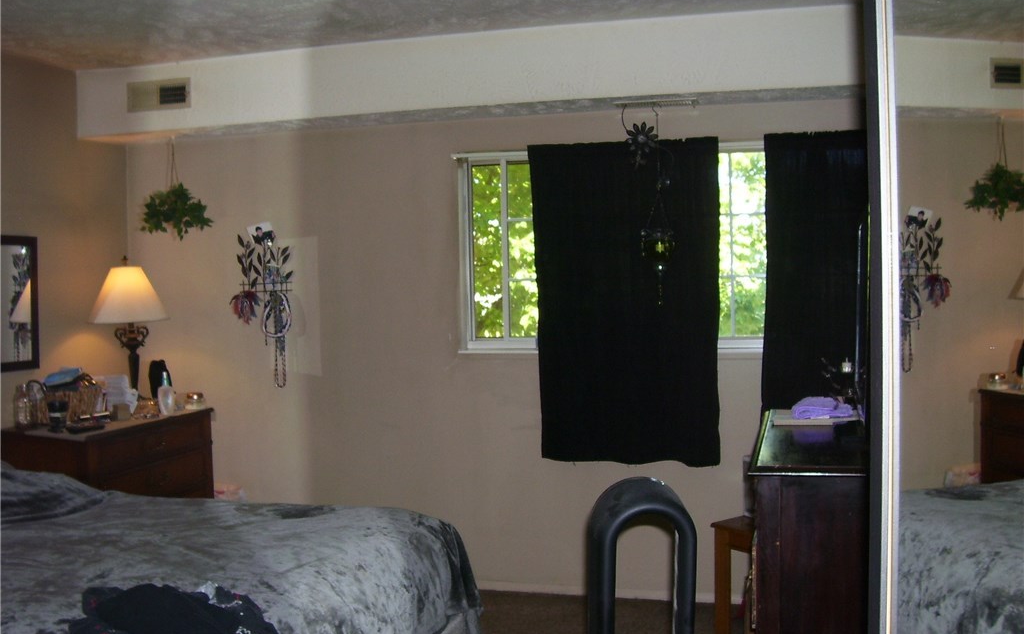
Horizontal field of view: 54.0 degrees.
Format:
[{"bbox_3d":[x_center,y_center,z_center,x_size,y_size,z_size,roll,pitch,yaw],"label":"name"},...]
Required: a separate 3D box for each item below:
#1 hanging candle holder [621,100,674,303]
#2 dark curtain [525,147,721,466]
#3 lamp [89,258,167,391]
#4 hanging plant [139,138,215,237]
[{"bbox_3d":[0.557,-0.450,4.103,0.205,0.810,0.140,-1,3,15],"label":"hanging candle holder"},{"bbox_3d":[0.474,-0.053,4.261,0.790,1.355,0.075,-1,3,15],"label":"dark curtain"},{"bbox_3d":[-1.749,0.085,4.583,0.345,0.720,0.345,-1,3,15],"label":"lamp"},{"bbox_3d":[-1.559,-0.586,4.680,0.315,0.450,0.310,-1,3,15],"label":"hanging plant"}]

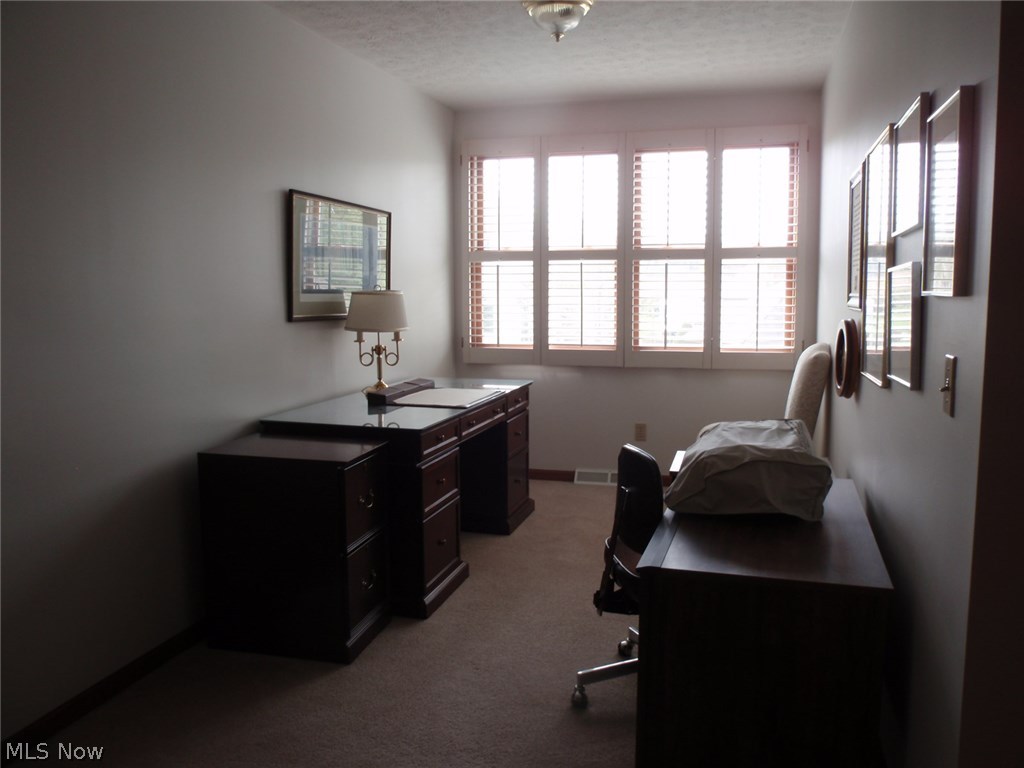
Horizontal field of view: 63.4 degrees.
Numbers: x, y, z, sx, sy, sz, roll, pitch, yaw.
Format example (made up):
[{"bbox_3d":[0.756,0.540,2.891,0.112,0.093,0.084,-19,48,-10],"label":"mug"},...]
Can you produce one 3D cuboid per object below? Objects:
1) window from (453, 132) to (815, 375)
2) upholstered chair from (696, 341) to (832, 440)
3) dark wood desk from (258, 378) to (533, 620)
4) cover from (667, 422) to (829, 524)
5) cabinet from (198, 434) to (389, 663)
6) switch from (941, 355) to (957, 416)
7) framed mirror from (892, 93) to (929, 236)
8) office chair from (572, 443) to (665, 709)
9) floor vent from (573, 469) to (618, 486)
[{"bbox_3d":[0.712,-0.857,5.357,2.190,1.490,0.090,2,6,16],"label":"window"},{"bbox_3d":[1.153,0.329,3.909,0.620,1.050,0.600,2,6,16],"label":"upholstered chair"},{"bbox_3d":[-0.442,0.450,4.159,0.735,0.752,1.790,2,6,16],"label":"dark wood desk"},{"bbox_3d":[0.637,0.218,2.257,0.410,0.185,0.430,2,6,16],"label":"cover"},{"bbox_3d":[-0.798,0.584,3.100,0.570,0.710,0.425,1,6,12],"label":"cabinet"},{"bbox_3d":[0.812,0.002,1.543,0.020,0.112,0.070,2,6,16],"label":"switch"},{"bbox_3d":[0.937,-0.501,1.955,0.025,0.278,0.345,2,6,16],"label":"framed mirror"},{"bbox_3d":[0.510,0.600,2.618,0.600,0.785,0.560,-2,6,-17],"label":"office chair"},{"bbox_3d":[0.643,0.635,5.527,0.450,0.105,0.050,2,6,16],"label":"floor vent"}]

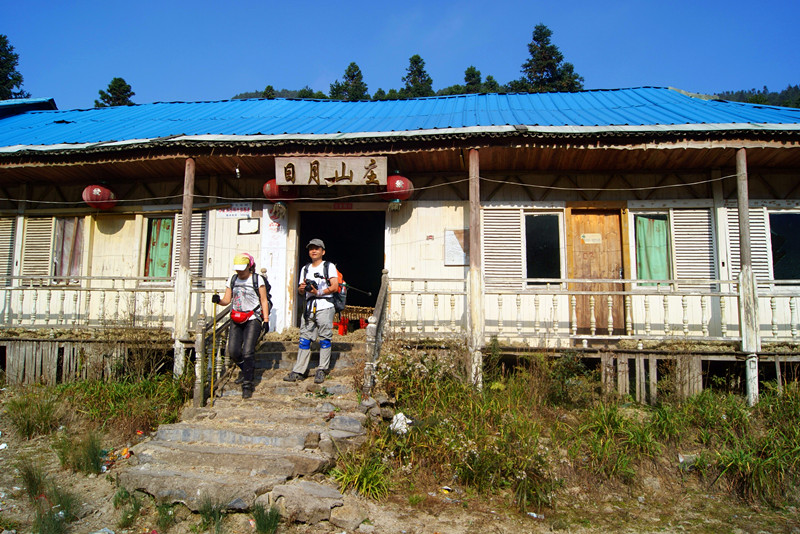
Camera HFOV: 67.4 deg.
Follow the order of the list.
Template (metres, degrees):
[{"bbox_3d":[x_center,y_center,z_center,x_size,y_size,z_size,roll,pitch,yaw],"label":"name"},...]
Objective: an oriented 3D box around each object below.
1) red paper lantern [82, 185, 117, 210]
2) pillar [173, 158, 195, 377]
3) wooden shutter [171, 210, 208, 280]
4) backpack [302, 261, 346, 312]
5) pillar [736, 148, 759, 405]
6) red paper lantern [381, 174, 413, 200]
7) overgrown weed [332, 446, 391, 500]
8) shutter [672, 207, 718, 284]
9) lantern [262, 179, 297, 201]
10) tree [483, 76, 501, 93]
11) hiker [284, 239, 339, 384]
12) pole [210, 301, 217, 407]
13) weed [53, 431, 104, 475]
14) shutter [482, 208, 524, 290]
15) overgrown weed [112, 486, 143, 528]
[{"bbox_3d":[-4.595,-1.061,9.193,0.540,0.353,0.540,11,-6,8],"label":"red paper lantern"},{"bbox_3d":[-3.002,-0.012,8.321,0.180,3.070,0.180,0,-7,3],"label":"pillar"},{"bbox_3d":[-3.280,-0.259,9.431,0.568,1.192,0.050,0,-7,6],"label":"wooden shutter"},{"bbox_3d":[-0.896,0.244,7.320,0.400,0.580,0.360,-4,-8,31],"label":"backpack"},{"bbox_3d":[4.370,0.119,7.538,0.200,3.234,0.190,0,-7,6],"label":"pillar"},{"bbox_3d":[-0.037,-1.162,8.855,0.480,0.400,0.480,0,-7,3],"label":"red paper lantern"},{"bbox_3d":[-0.362,1.890,5.495,0.550,0.450,0.500,0,-7,3],"label":"overgrown weed"},{"bbox_3d":[4.201,-0.247,8.577,0.613,1.192,0.050,0,-7,6],"label":"shutter"},{"bbox_3d":[-1.768,-1.147,8.882,0.519,0.349,0.519,0,-7,6],"label":"lantern"},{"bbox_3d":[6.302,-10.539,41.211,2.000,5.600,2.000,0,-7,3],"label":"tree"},{"bbox_3d":[-1.063,0.514,7.253,0.580,1.710,0.520,-1,-7,17],"label":"hiker"},{"bbox_3d":[-2.004,0.881,6.450,0.030,1.227,0.030,0,-7,6],"label":"pole"},{"bbox_3d":[-2.973,1.720,5.550,0.460,0.380,0.380,0,-7,6],"label":"weed"},{"bbox_3d":[1.524,-0.252,8.883,0.599,1.227,0.050,0,-7,6],"label":"shutter"},{"bbox_3d":[-2.327,2.053,5.125,0.220,0.310,0.220,0,-7,3],"label":"overgrown weed"}]

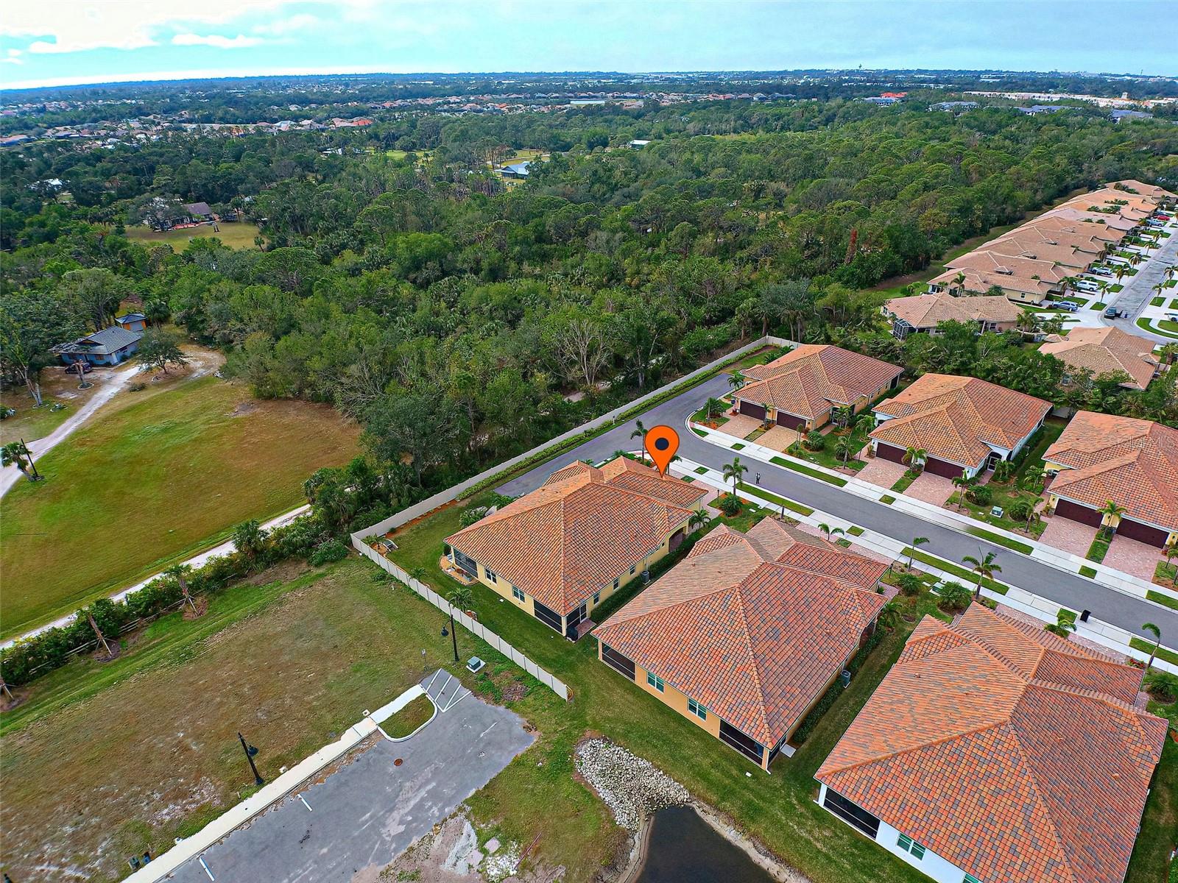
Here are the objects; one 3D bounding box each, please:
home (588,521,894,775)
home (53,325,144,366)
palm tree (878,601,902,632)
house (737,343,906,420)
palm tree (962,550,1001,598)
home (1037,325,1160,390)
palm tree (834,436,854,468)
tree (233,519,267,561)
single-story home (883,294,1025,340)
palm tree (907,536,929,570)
[{"bbox_3d":[17.300,16.540,61.950,20.200,6.900,29.500,24,39,35],"label":"home"},{"bbox_3d":[-97.503,-19.825,115.694,13.000,5.000,11.000,3,33,6],"label":"home"},{"bbox_3d":[31.890,18.490,61.460,2.800,3.700,2.800,20,37,31],"label":"palm tree"},{"bbox_3d":[41.370,-12.400,108.830,20.700,7.000,29.500,23,39,34],"label":"house"},{"bbox_3d":[40.550,13.760,59.279,4.000,6.500,4.000,-1,32,0],"label":"palm tree"},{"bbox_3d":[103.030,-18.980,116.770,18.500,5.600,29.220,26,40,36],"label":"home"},{"bbox_3d":[38.850,1.540,87.990,3.000,4.900,3.000,14,34,23],"label":"palm tree"},{"bbox_3d":[-38.343,11.364,65.130,3.800,5.600,3.800,-1,32,0],"label":"tree"},{"bbox_3d":[86.890,-32.690,141.040,29.200,7.000,18.300,-7,32,-10],"label":"single-story home"},{"bbox_3d":[35.756,12.316,63.257,2.400,4.750,2.400,-1,32,0],"label":"palm tree"}]

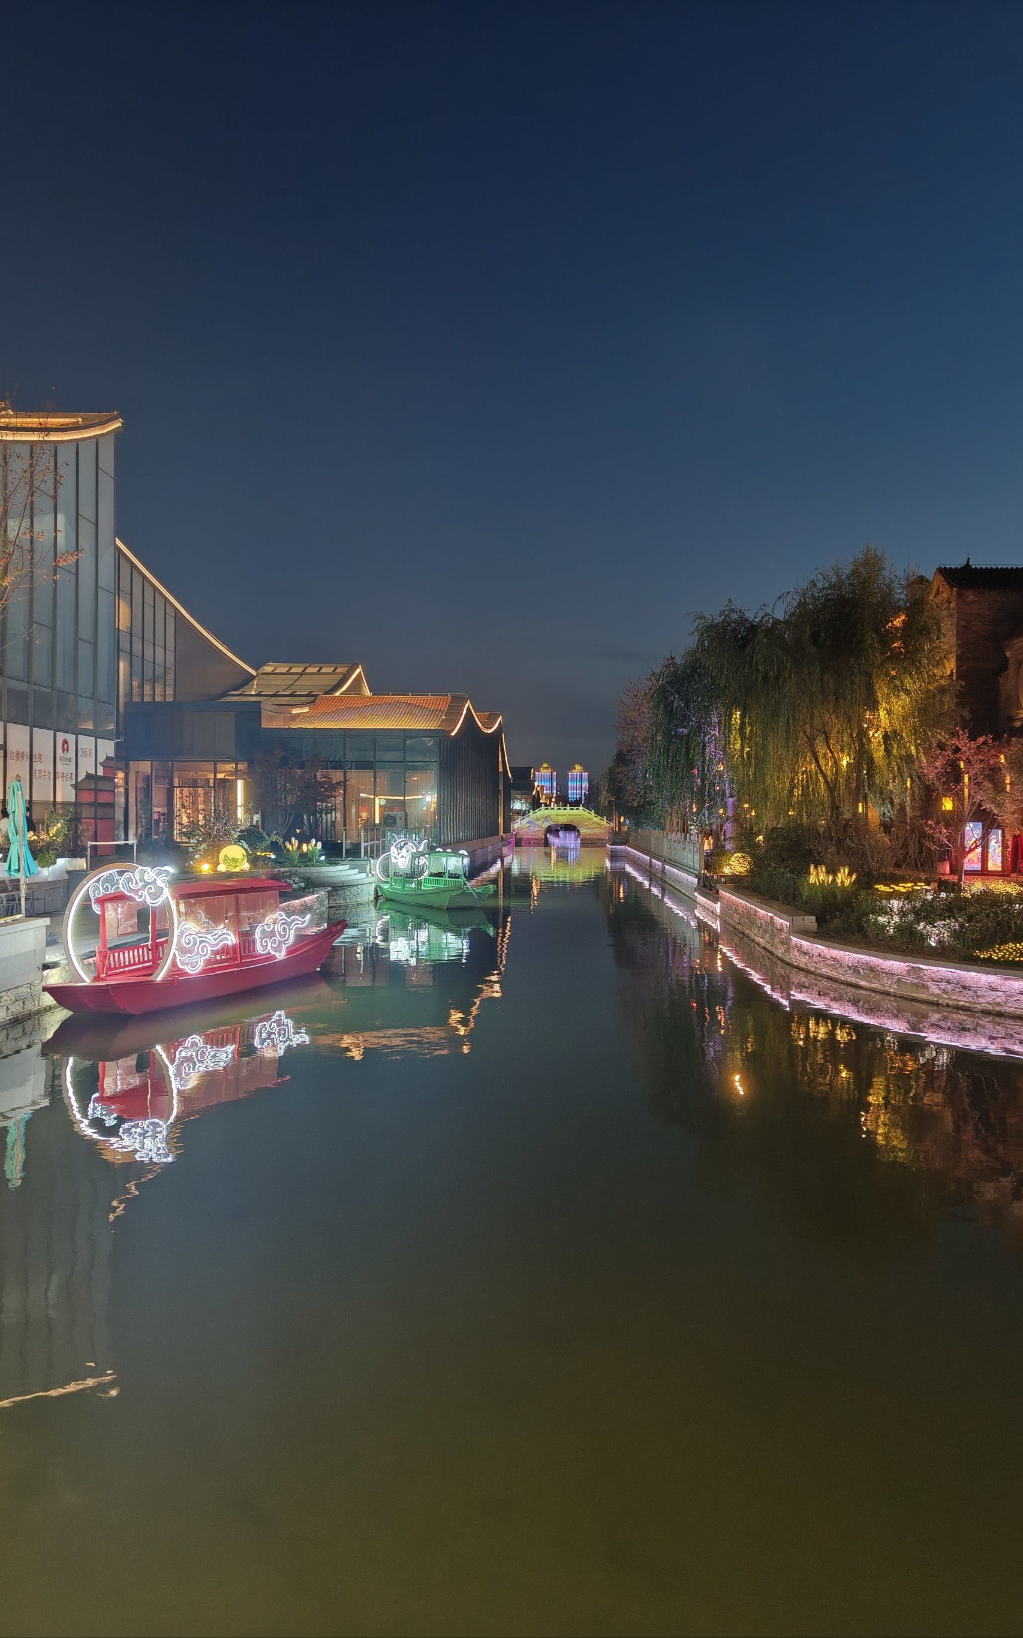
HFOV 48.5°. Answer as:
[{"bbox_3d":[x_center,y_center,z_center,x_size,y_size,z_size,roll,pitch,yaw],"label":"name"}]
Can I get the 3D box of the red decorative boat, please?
[{"bbox_3d":[-4.461,1.714,18.537,1.650,2.067,6.990,0,0,21],"label":"red decorative boat"}]

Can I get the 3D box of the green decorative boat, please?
[{"bbox_3d":[-2.625,1.829,37.808,1.700,2.040,7.072,0,0,-30],"label":"green decorative boat"}]

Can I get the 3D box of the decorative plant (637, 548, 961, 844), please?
[{"bbox_3d":[9.179,-3.635,36.448,9.000,9.300,8.000,0,0,0],"label":"decorative plant"}]

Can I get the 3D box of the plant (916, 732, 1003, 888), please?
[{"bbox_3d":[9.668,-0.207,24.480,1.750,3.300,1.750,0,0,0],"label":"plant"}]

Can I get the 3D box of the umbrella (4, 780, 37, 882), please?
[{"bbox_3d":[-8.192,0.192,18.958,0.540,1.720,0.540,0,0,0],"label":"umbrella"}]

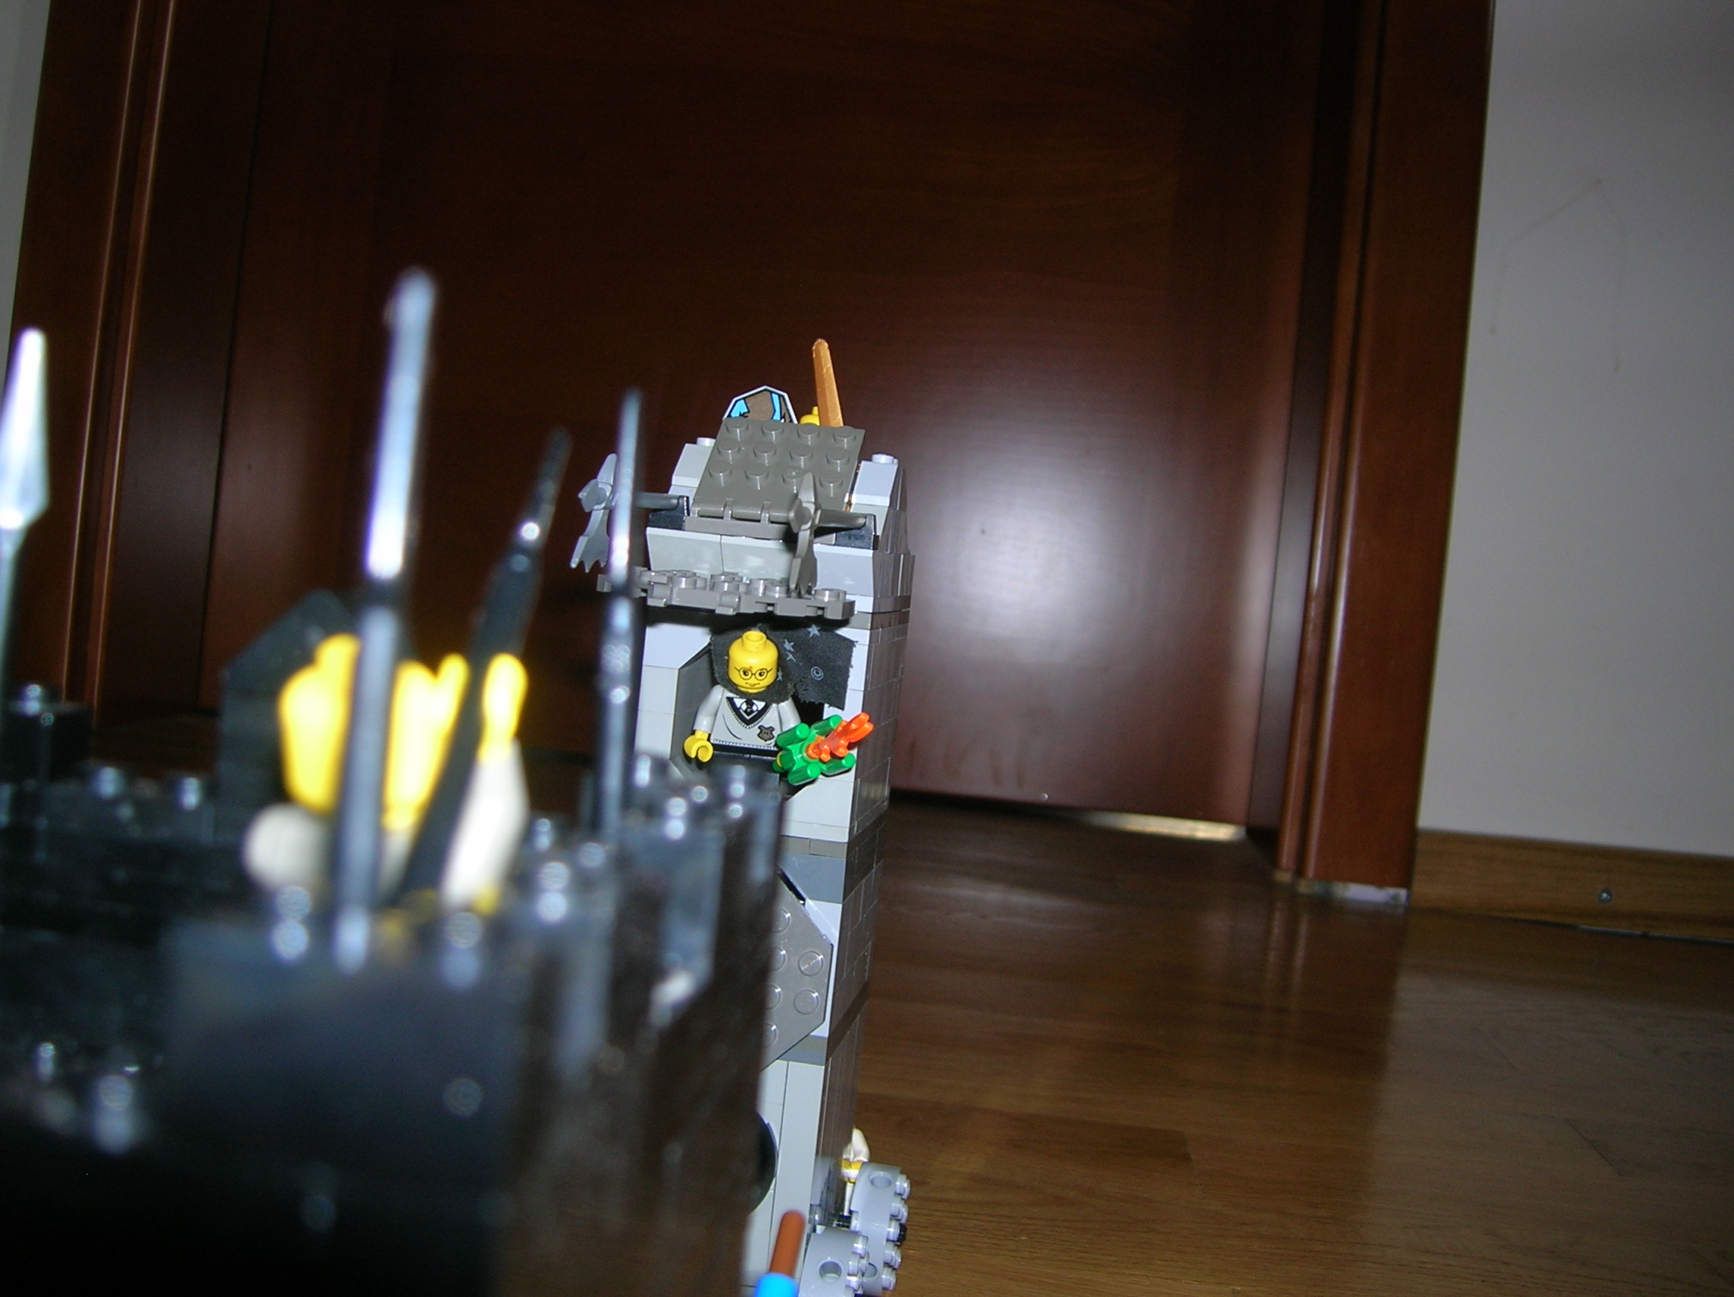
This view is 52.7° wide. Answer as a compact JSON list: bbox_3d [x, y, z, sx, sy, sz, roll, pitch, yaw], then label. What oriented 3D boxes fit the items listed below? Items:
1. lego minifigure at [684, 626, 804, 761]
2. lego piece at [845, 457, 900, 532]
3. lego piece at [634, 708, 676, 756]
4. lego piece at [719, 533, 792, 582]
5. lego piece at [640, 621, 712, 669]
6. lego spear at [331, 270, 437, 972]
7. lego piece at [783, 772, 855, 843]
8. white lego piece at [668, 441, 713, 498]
[{"bbox_3d":[-0.026,0.017,0.371,0.026,0.040,0.014,6,2,0],"label":"lego minifigure"},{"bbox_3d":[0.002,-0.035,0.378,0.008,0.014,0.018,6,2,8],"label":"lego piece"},{"bbox_3d":[-0.044,0.018,0.378,0.008,0.010,0.011,6,2,8],"label":"lego piece"},{"bbox_3d":[-0.022,-0.017,0.367,0.016,0.010,0.014,6,2,8],"label":"lego piece"},{"bbox_3d":[-0.039,0.000,0.375,0.016,0.010,0.009,6,2,8],"label":"lego piece"},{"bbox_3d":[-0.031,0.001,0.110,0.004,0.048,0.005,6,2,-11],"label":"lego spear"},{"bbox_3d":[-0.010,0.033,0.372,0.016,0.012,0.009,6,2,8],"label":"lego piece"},{"bbox_3d":[-0.037,-0.039,0.386,0.008,0.013,0.017,6,2,8],"label":"white lego piece"}]

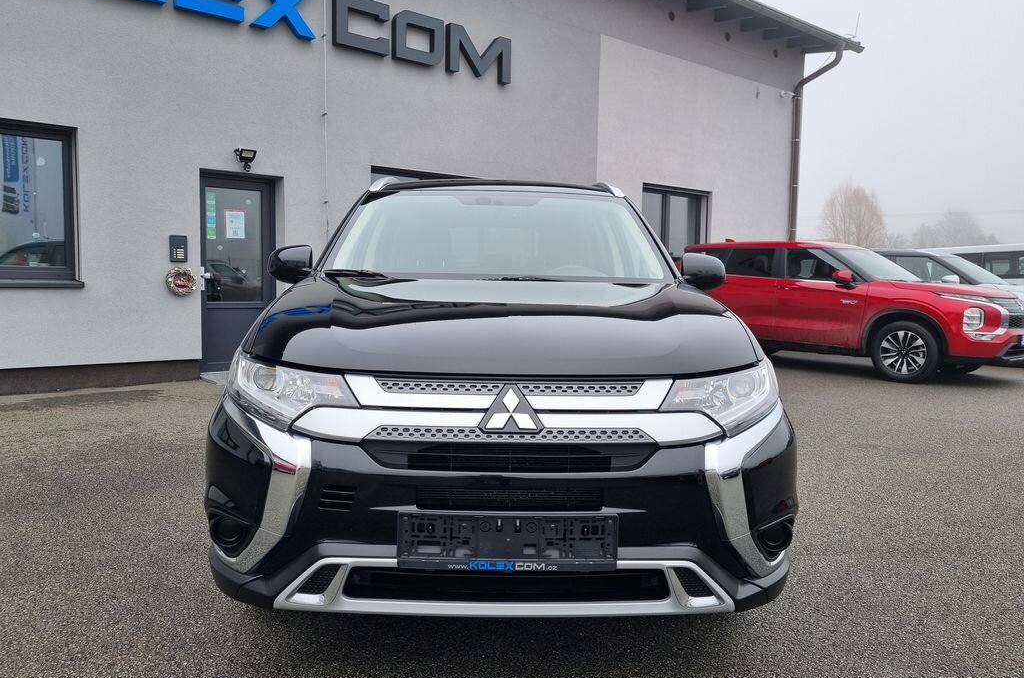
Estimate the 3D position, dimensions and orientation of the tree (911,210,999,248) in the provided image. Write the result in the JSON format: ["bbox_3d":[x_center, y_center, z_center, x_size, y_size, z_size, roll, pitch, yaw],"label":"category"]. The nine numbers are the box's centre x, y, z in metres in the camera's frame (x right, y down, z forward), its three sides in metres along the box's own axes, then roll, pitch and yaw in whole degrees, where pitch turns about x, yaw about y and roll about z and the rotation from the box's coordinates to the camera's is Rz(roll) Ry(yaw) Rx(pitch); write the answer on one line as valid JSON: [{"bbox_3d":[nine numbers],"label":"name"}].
[{"bbox_3d":[43.071,-8.295,75.340,8.300,8.695,8.300,1,4,0],"label":"tree"}]

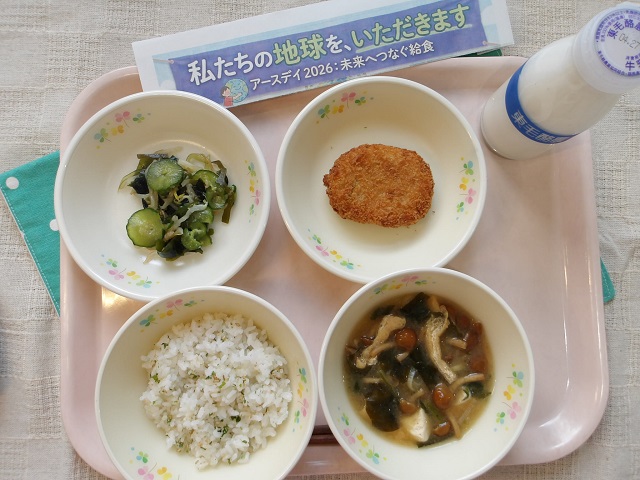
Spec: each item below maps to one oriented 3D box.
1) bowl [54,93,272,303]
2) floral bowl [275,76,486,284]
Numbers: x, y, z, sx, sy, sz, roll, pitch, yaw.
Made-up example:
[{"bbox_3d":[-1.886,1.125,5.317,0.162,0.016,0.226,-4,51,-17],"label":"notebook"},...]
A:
[{"bbox_3d":[-0.104,-0.029,0.349,0.142,0.041,0.142,0,86,-1],"label":"bowl"},{"bbox_3d":[0.041,-0.040,0.354,0.142,0.041,0.142,0,86,-1],"label":"floral bowl"}]

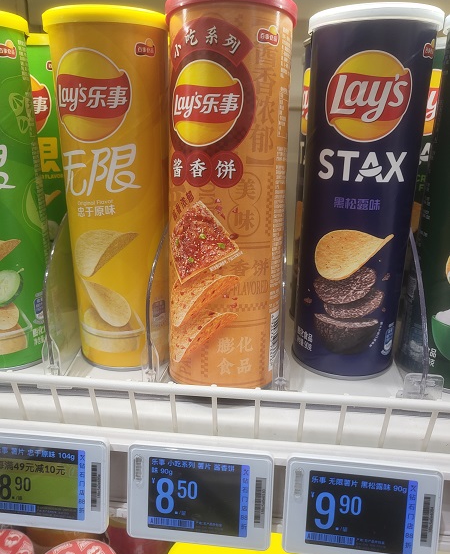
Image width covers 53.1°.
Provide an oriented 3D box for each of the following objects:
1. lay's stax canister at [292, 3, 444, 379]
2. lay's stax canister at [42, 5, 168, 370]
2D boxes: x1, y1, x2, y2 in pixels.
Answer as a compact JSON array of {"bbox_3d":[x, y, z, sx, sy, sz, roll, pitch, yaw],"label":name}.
[{"bbox_3d":[0.092,-0.050,0.318,0.079,0.234,0.079,6,18,15],"label":"lay's stax canister"},{"bbox_3d":[-0.074,-0.054,0.327,0.079,0.234,0.079,1,18,4],"label":"lay's stax canister"}]

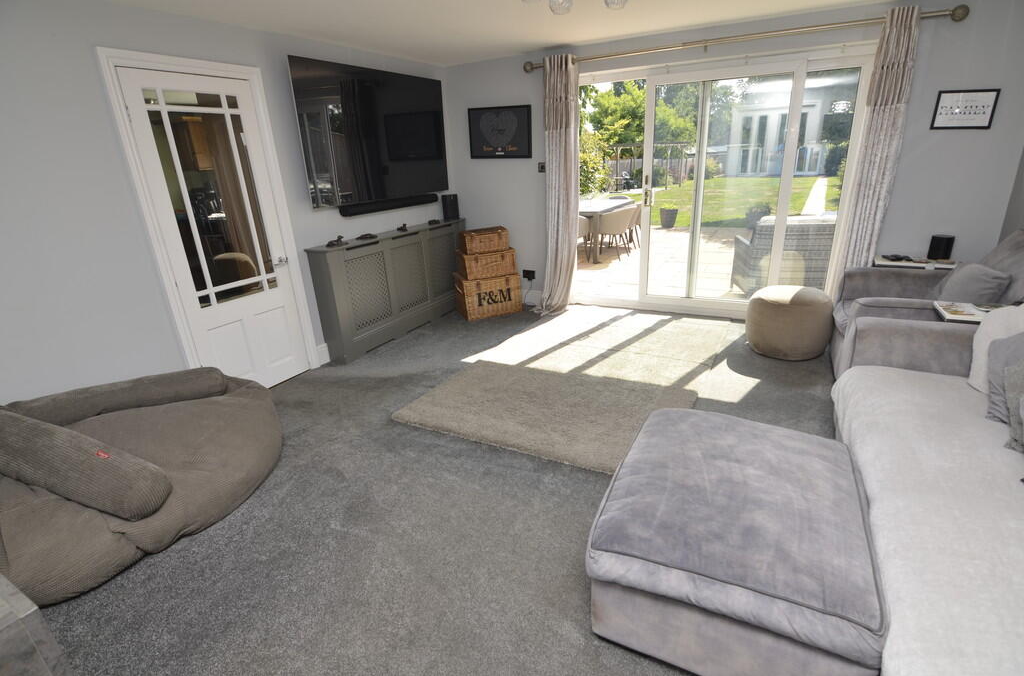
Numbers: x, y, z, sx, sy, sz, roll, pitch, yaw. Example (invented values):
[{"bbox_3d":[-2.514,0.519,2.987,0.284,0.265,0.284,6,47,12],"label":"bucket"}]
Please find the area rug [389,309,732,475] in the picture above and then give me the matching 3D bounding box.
[{"bbox_3d":[0.629,0.169,3.560,1.720,0.030,2.500,10,25,28],"label":"area rug"}]

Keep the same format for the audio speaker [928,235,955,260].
[{"bbox_3d":[3.211,-0.668,3.383,0.125,0.165,0.125,17,29,40],"label":"audio speaker"}]

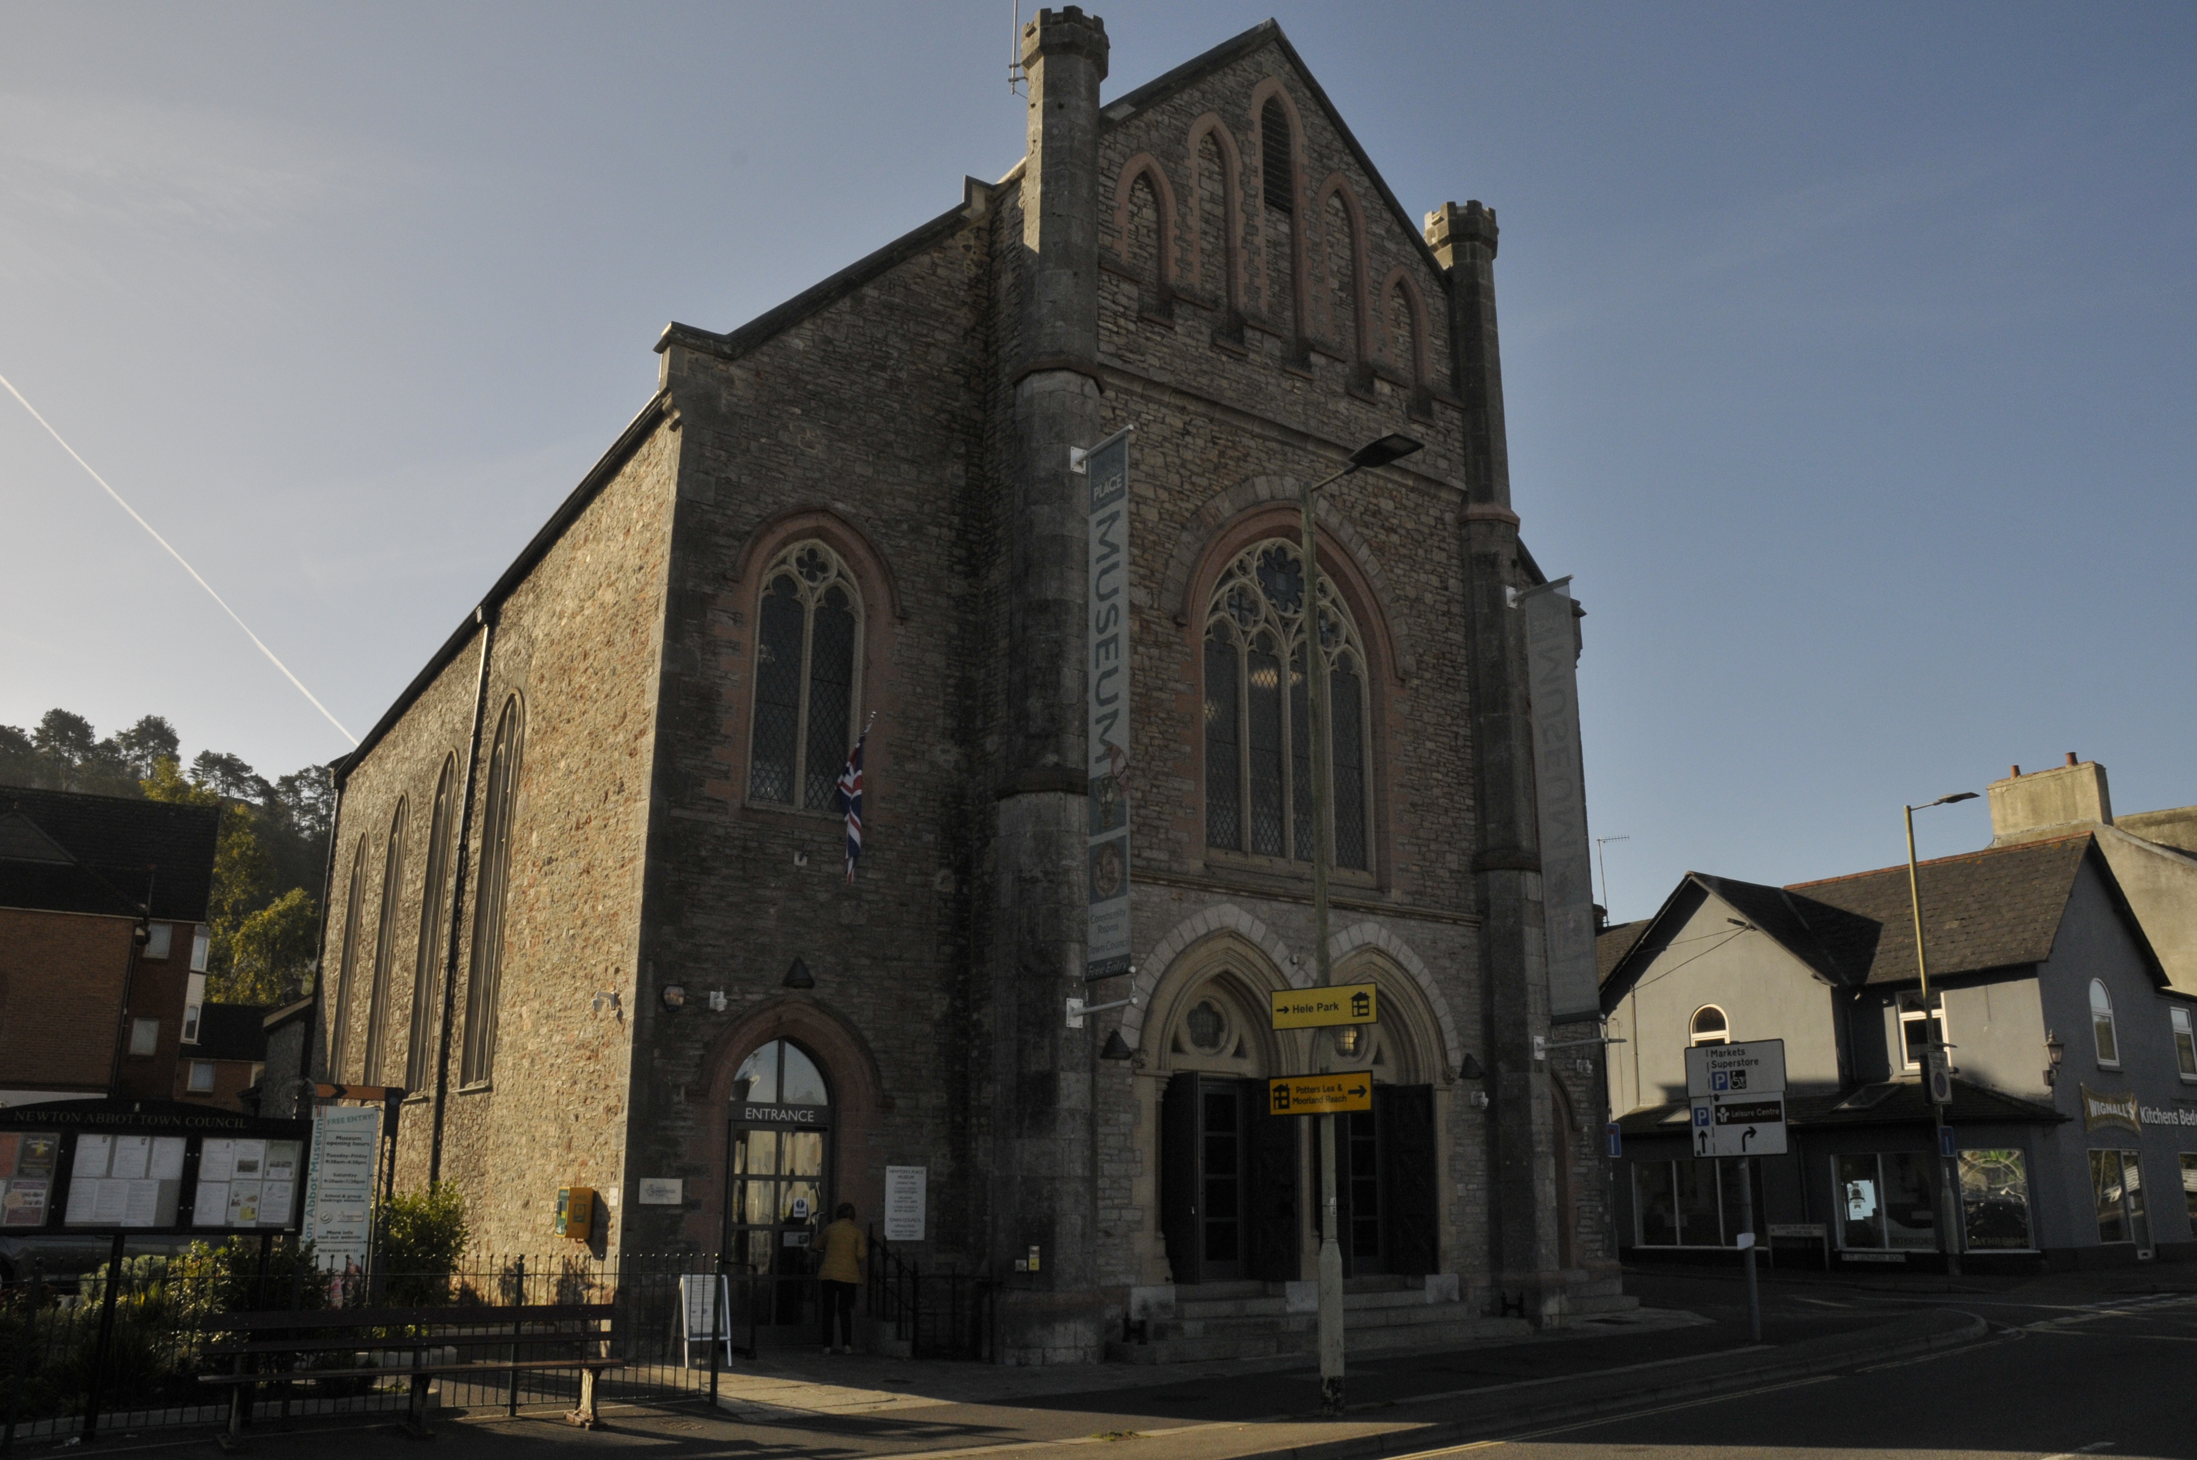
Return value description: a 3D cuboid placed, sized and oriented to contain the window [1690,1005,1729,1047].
[{"bbox_3d":[12.617,6.450,33.981,0.200,1.500,0.950,9,-18,-29],"label":"window"}]

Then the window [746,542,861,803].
[{"bbox_3d":[-3.360,-0.705,19.388,1.390,3.330,0.320,11,-19,-33],"label":"window"}]

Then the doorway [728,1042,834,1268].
[{"bbox_3d":[-3.652,5.127,19.057,1.323,3.038,0.294,10,-19,-32],"label":"doorway"}]

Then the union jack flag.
[{"bbox_3d":[-2.657,0.787,17.639,0.250,1.700,0.800,11,-19,-33],"label":"union jack flag"}]

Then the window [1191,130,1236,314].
[{"bbox_3d":[1.623,-7.347,23.754,0.725,2.989,0.294,10,-19,-32],"label":"window"}]

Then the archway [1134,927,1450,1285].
[{"bbox_3d":[2.363,4.536,19.898,4.950,4.080,0.600,11,-19,-33],"label":"archway"}]

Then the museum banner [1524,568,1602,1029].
[{"bbox_3d":[6.186,0.909,21.964,0.060,6.150,0.850,11,-19,-33],"label":"museum banner"}]

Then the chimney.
[{"bbox_3d":[22.820,1.638,39.442,0.880,1.850,2.600,13,-20,-37],"label":"chimney"}]

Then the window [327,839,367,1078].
[{"bbox_3d":[-15.544,4.898,34.227,0.291,5.723,1.746,10,-19,-32],"label":"window"}]

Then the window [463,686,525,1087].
[{"bbox_3d":[-8.661,2.181,23.500,0.300,5.700,1.850,11,-19,-33],"label":"window"}]

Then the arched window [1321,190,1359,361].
[{"bbox_3d":[3.658,-6.875,25.019,0.725,2.940,0.294,10,-19,-32],"label":"arched window"}]

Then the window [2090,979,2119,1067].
[{"bbox_3d":[19.628,5.711,32.118,1.200,1.780,0.160,13,-20,-37],"label":"window"}]

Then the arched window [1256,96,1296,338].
[{"bbox_3d":[2.645,-7.657,24.545,0.725,4.096,0.294,10,-19,-32],"label":"arched window"}]

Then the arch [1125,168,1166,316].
[{"bbox_3d":[0.625,-6.413,21.565,0.620,2.240,0.250,11,-19,-33],"label":"arch"}]

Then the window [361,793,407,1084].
[{"bbox_3d":[-13.350,4.037,31.024,0.291,5.771,1.794,10,-19,-32],"label":"window"}]

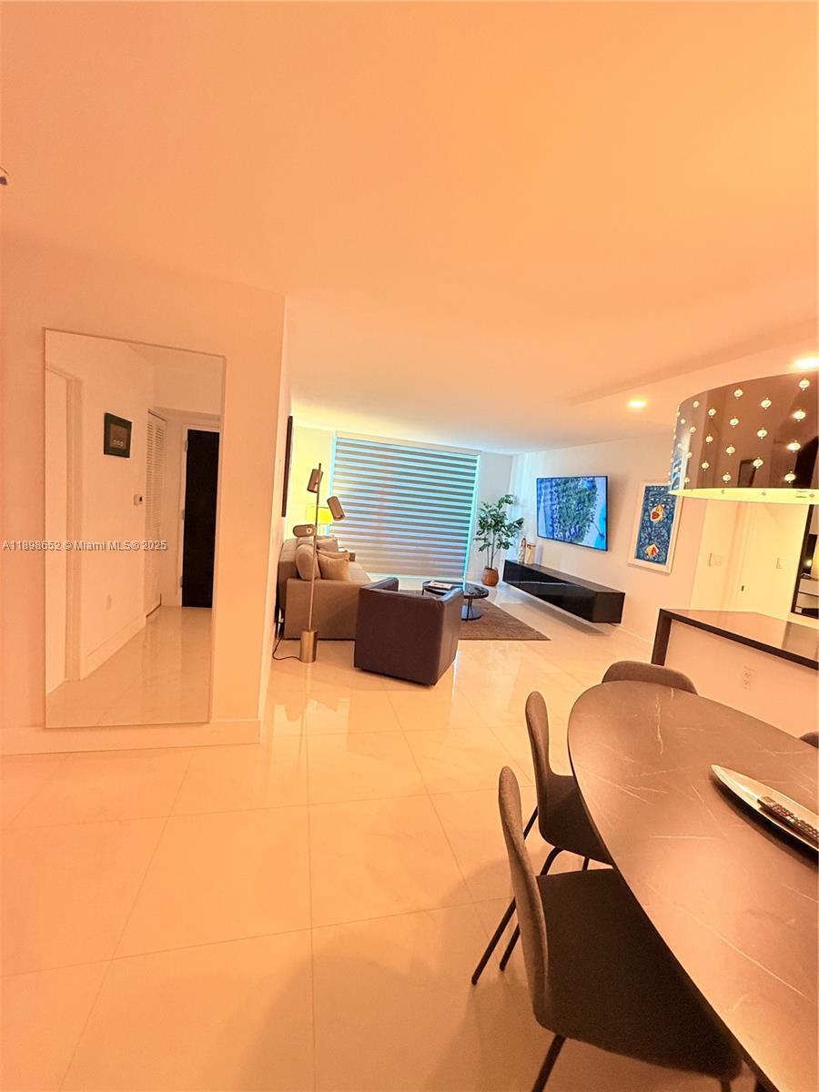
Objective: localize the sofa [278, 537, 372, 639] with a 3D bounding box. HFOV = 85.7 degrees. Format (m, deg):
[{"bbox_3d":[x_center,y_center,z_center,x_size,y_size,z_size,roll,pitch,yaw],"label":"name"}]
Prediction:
[{"bbox_3d":[-1.067,0.400,5.443,0.936,0.847,2.168,3,6,-14],"label":"sofa"}]

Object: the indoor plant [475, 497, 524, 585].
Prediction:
[{"bbox_3d":[1.587,-0.066,7.969,0.847,1.693,0.743,3,6,-14],"label":"indoor plant"}]

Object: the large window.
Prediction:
[{"bbox_3d":[-0.084,-0.625,7.915,2.643,2.376,0.104,3,6,-14],"label":"large window"}]

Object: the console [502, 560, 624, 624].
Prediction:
[{"bbox_3d":[2.116,0.597,6.488,0.404,0.371,2.435,3,6,-14],"label":"console"}]

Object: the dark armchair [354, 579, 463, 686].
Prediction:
[{"bbox_3d":[0.012,0.724,3.981,0.720,0.698,0.683,7,6,20],"label":"dark armchair"}]

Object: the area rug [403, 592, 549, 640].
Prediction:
[{"bbox_3d":[0.537,0.890,6.088,1.708,0.015,2.450,3,6,-14],"label":"area rug"}]

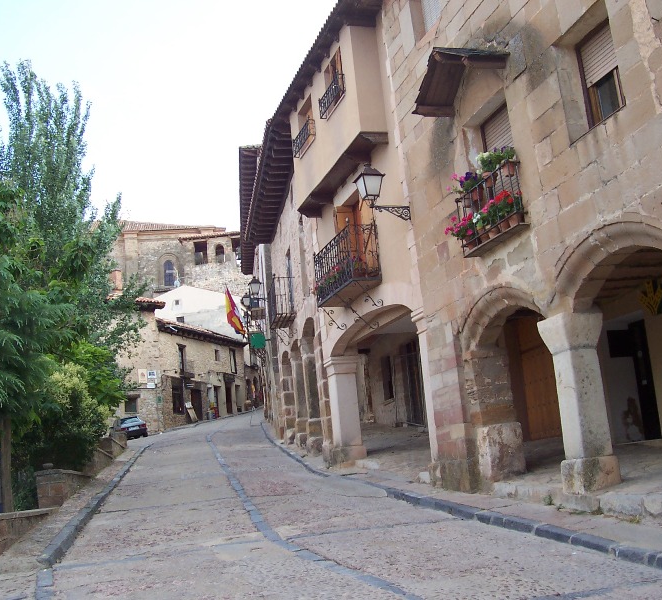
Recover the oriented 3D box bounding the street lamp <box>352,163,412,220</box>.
[{"bbox_3d":[0.992,-2.008,15.904,0.988,1.081,0.448,-1,-12,-17],"label":"street lamp"}]

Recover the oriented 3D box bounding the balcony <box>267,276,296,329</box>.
[{"bbox_3d":[-1.470,0.092,26.070,0.631,1.180,1.850,-3,-12,-11],"label":"balcony"}]

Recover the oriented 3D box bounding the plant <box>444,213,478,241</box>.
[{"bbox_3d":[2.033,-1.146,13.421,0.380,0.440,0.420,-1,-12,-17],"label":"plant"}]

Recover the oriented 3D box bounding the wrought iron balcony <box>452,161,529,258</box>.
[{"bbox_3d":[2.401,-1.308,12.628,0.246,0.949,1.731,-1,-12,-17],"label":"wrought iron balcony"}]

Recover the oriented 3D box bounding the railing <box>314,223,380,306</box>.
[{"bbox_3d":[0.349,-0.717,18.622,0.677,1.239,2.565,-1,-12,-17],"label":"railing"}]

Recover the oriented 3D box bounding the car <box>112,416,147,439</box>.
[{"bbox_3d":[-12.347,7.718,50.947,1.680,1.390,4.200,-6,-10,-27],"label":"car"}]

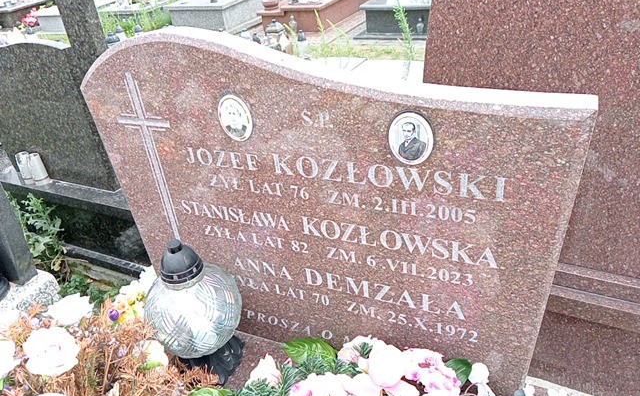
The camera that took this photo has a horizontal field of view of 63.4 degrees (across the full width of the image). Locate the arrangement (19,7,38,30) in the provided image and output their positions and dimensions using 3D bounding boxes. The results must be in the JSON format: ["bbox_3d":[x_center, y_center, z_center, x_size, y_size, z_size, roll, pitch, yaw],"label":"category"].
[{"bbox_3d":[-4.164,-2.503,7.321,0.250,0.320,0.240,10,35,27],"label":"arrangement"}]

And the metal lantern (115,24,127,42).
[{"bbox_3d":[-2.377,-1.939,6.119,0.115,0.200,0.115,10,35,27],"label":"metal lantern"}]

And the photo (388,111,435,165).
[{"bbox_3d":[0.157,-0.101,0.896,0.080,0.100,0.008,8,34,24],"label":"photo"}]

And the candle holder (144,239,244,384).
[{"bbox_3d":[-0.294,0.257,1.217,0.221,0.382,0.221,8,34,24],"label":"candle holder"}]

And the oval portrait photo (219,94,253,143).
[{"bbox_3d":[-0.171,-0.158,1.036,0.080,0.100,0.008,8,34,24],"label":"oval portrait photo"}]

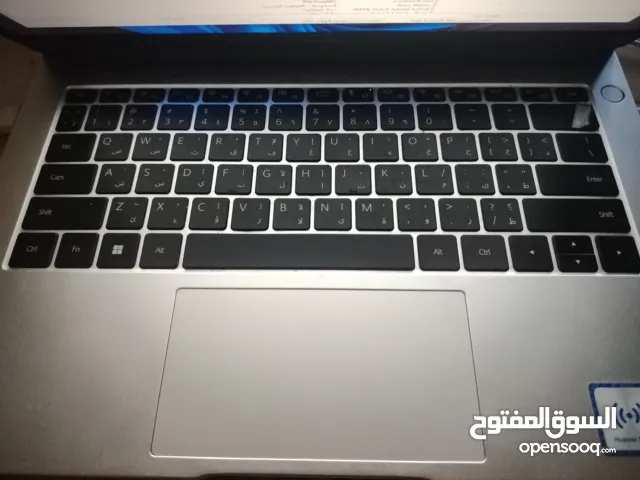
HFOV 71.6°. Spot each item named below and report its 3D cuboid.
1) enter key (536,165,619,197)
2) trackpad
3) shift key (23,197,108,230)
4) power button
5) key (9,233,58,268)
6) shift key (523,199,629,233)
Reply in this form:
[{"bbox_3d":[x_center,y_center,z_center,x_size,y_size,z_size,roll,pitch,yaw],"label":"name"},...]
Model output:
[{"bbox_3d":[0.120,-0.028,0.209,0.036,0.002,0.017,0,65,1],"label":"enter key"},{"bbox_3d":[0.000,0.051,0.176,0.122,0.002,0.065,0,65,1],"label":"trackpad"},{"bbox_3d":[-0.118,-0.012,0.207,0.037,0.002,0.017,0,65,1],"label":"shift key"},{"bbox_3d":[0.152,-0.075,0.231,0.012,0.002,0.012,0,65,1],"label":"power button"},{"bbox_3d":[-0.127,0.005,0.199,0.019,0.002,0.017,0,65,1],"label":"key"},{"bbox_3d":[0.116,-0.011,0.201,0.046,0.002,0.017,0,65,1],"label":"shift key"}]

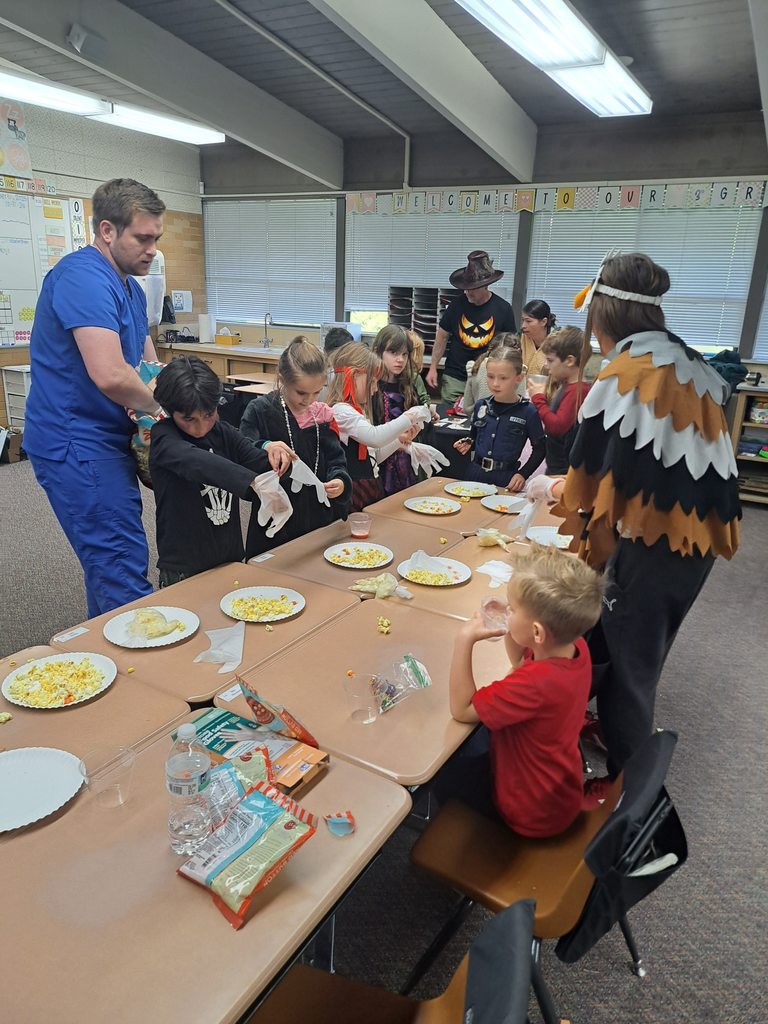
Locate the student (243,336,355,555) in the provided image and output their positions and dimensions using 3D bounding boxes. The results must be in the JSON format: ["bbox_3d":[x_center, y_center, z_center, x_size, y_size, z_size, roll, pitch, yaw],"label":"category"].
[{"bbox_3d":[-0.307,0.116,2.379,0.380,1.340,0.400,17,23,40],"label":"student"}]

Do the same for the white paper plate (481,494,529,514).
[{"bbox_3d":[0.491,-0.025,2.775,0.221,0.020,0.221,2,18,0],"label":"white paper plate"}]

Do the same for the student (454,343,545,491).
[{"bbox_3d":[0.517,-0.096,3.206,0.380,1.272,0.260,9,19,21],"label":"student"}]

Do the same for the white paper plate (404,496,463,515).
[{"bbox_3d":[0.195,-0.024,2.854,0.231,0.020,0.231,2,17,-1],"label":"white paper plate"}]

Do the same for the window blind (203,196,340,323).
[{"bbox_3d":[-1.146,-2.437,6.954,1.560,1.141,0.040,11,19,26],"label":"window blind"}]

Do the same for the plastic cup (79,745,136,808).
[{"bbox_3d":[-0.454,0.445,1.176,0.086,0.072,0.086,2,17,-1],"label":"plastic cup"}]

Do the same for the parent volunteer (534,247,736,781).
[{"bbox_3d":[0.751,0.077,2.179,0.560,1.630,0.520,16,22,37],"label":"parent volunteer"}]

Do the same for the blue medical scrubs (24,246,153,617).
[{"bbox_3d":[-0.803,0.049,2.078,0.350,1.535,0.480,2,18,2],"label":"blue medical scrubs"}]

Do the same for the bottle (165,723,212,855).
[{"bbox_3d":[-0.296,0.415,1.073,0.066,0.203,0.066,2,17,-1],"label":"bottle"}]

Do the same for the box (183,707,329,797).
[{"bbox_3d":[-0.244,0.432,1.285,0.270,0.024,0.108,11,20,28],"label":"box"}]

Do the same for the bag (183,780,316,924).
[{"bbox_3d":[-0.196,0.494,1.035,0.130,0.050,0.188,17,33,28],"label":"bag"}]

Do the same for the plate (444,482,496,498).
[{"bbox_3d":[0.364,-0.088,2.959,0.221,0.020,0.221,2,18,0],"label":"plate"}]

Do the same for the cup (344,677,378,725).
[{"bbox_3d":[-0.041,0.381,1.431,0.080,0.074,0.080,2,17,-1],"label":"cup"}]

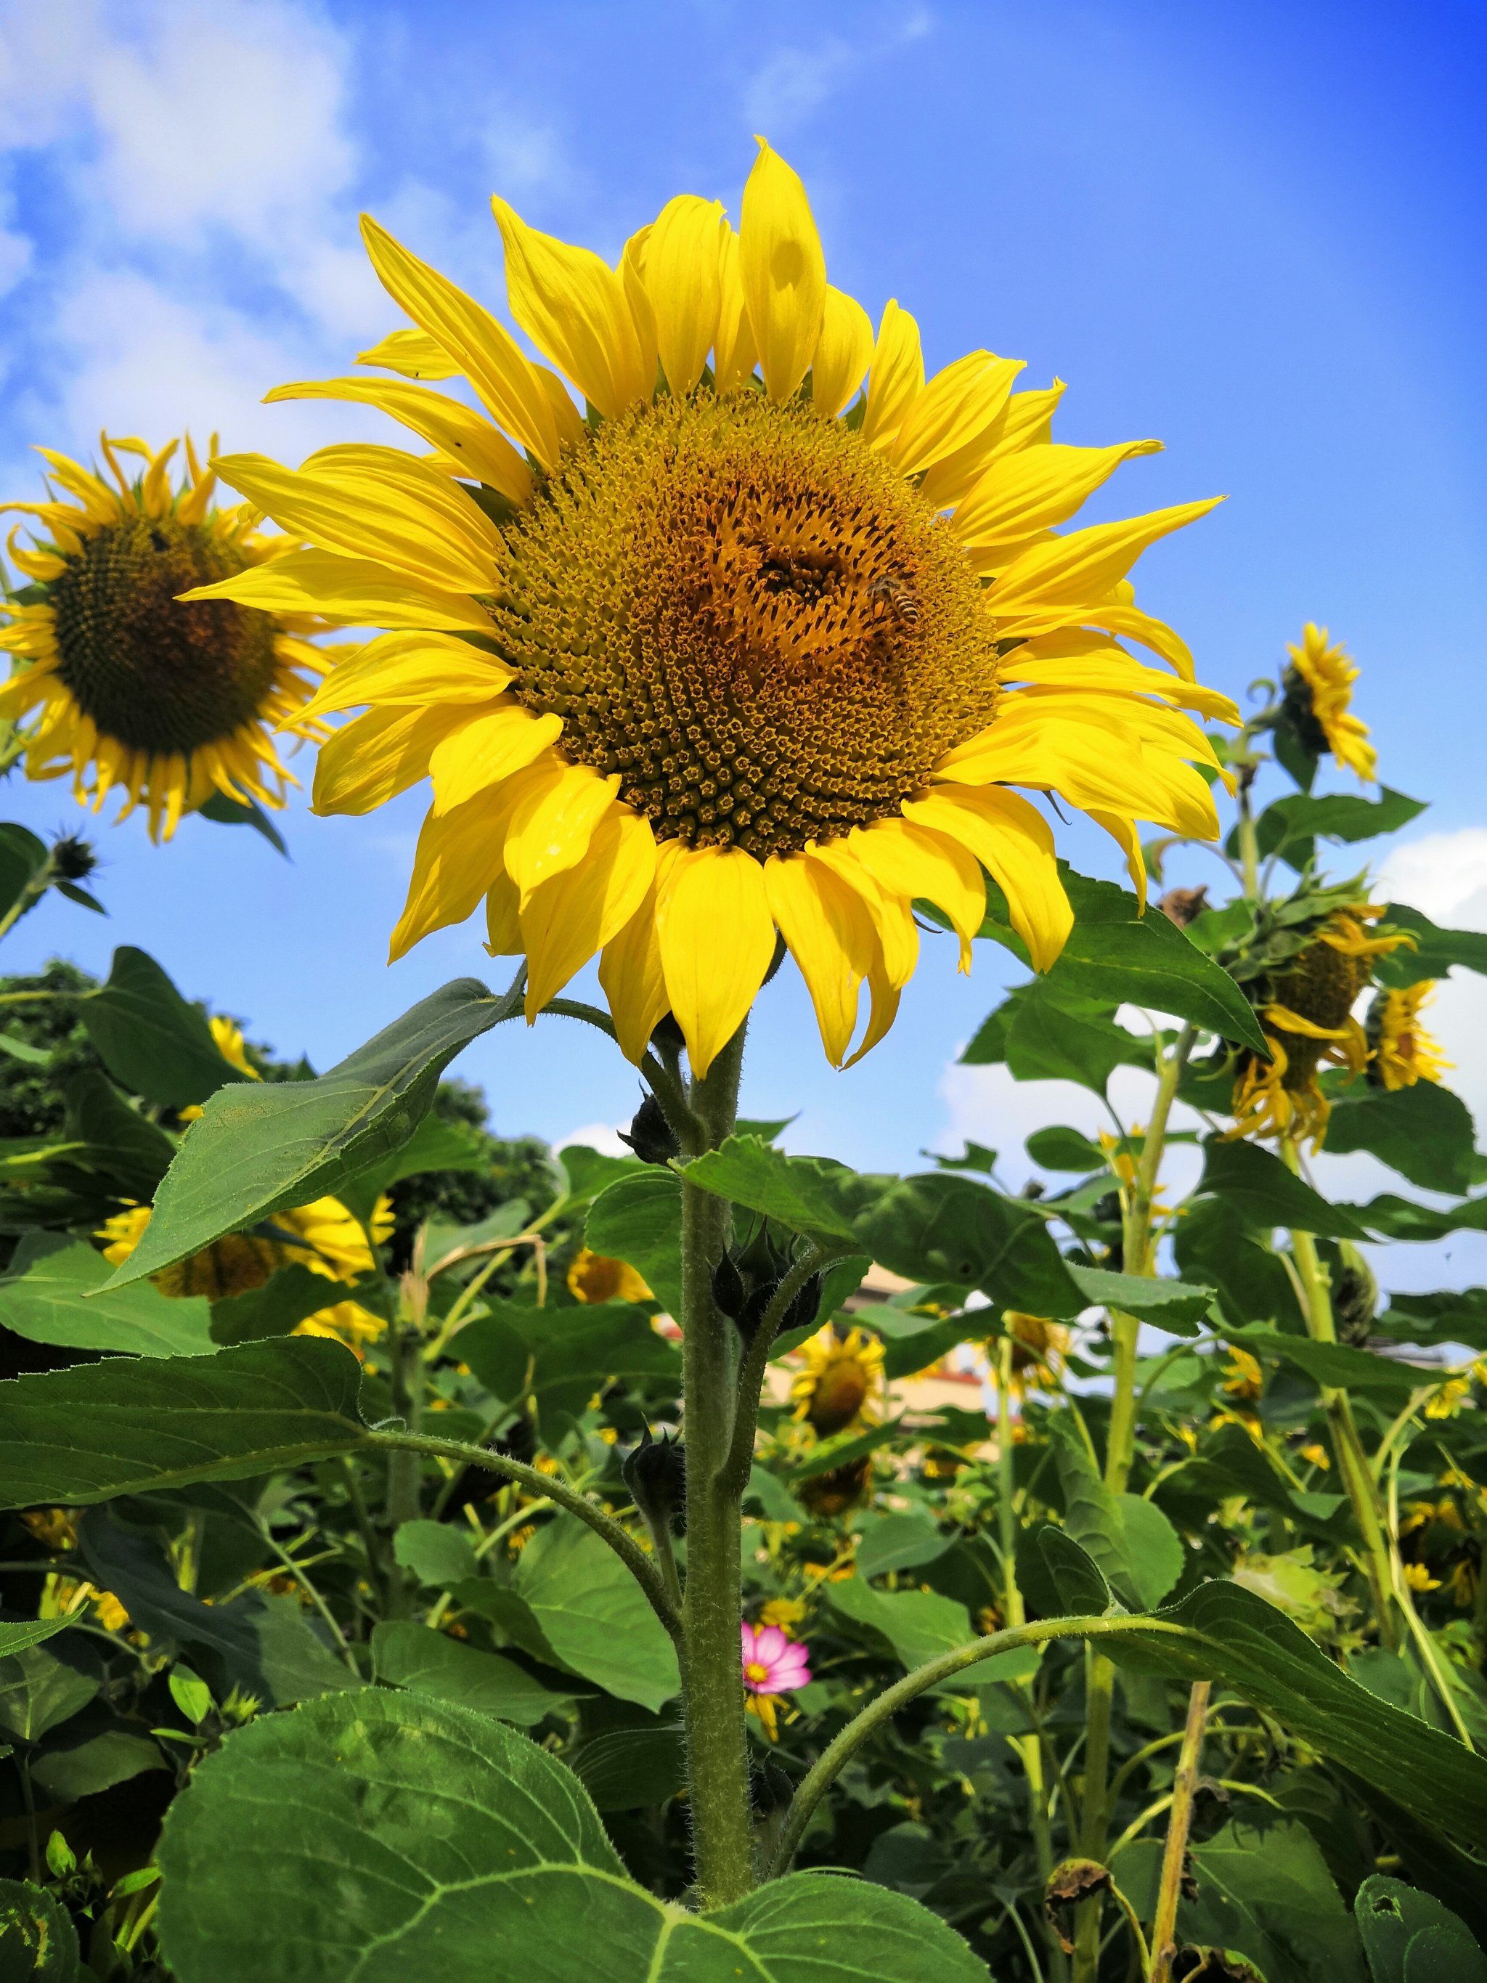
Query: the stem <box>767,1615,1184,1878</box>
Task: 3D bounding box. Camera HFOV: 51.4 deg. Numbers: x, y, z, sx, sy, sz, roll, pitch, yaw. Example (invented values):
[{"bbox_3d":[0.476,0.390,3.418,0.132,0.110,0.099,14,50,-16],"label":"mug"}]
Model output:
[{"bbox_3d":[0.062,0.201,0.412,0.107,0.064,0.025,0,-10,0],"label":"stem"}]

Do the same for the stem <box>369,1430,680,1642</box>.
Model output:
[{"bbox_3d":[-0.059,0.148,0.420,0.083,0.053,0.022,0,-10,0],"label":"stem"}]

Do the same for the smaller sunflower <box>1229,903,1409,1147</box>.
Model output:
[{"bbox_3d":[0.393,0.020,1.060,0.075,0.155,0.135,14,-2,30],"label":"smaller sunflower"}]

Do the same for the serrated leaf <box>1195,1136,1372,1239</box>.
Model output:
[{"bbox_3d":[0.349,0.127,1.000,0.112,0.063,0.070,0,-10,0],"label":"serrated leaf"}]

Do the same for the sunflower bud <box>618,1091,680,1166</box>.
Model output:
[{"bbox_3d":[-0.027,0.039,0.455,0.019,0.024,0.018,0,-10,0],"label":"sunflower bud"}]

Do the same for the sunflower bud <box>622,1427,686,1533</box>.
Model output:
[{"bbox_3d":[-0.024,0.137,0.437,0.020,0.030,0.020,0,-10,0],"label":"sunflower bud"}]

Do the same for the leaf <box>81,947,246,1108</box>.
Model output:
[{"bbox_3d":[-0.410,0.024,1.100,0.112,0.110,0.070,0,-10,0],"label":"leaf"}]

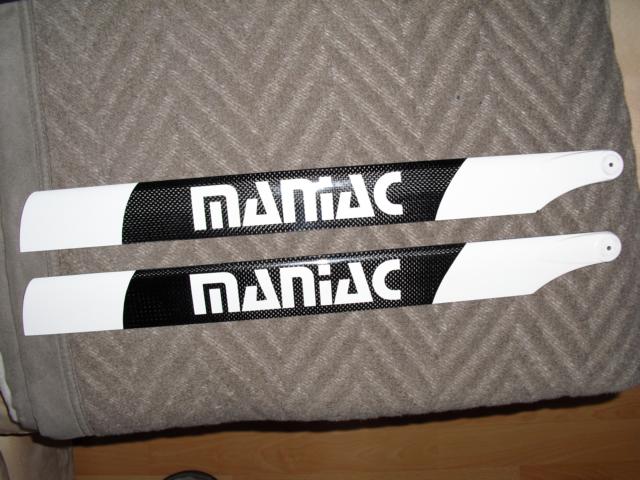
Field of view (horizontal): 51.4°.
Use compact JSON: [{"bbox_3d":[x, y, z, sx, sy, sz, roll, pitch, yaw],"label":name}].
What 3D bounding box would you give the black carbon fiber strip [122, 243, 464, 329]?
[{"bbox_3d":[-0.026,0.045,0.663,0.345,0.009,0.059,-5,96,0],"label":"black carbon fiber strip"}]

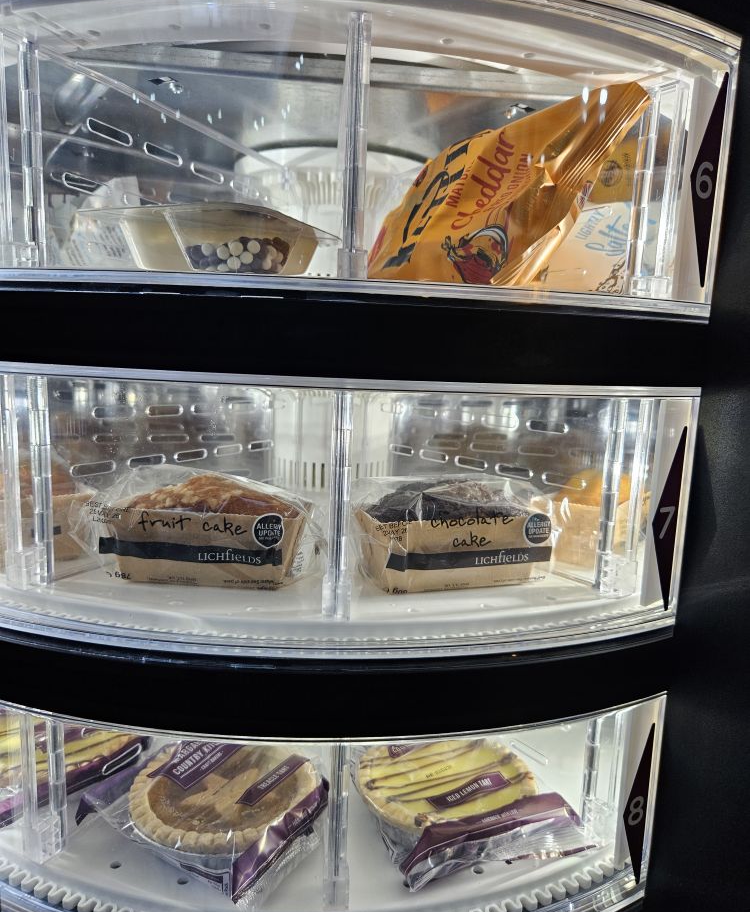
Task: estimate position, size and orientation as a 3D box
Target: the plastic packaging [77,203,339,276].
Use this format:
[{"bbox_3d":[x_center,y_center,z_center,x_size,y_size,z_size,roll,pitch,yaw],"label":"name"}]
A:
[{"bbox_3d":[-0.084,-0.106,0.359,0.102,0.035,0.102,6,9,21],"label":"plastic packaging"}]

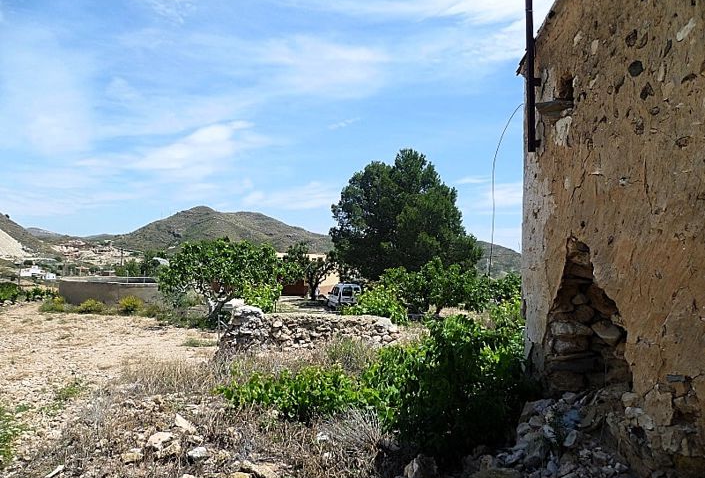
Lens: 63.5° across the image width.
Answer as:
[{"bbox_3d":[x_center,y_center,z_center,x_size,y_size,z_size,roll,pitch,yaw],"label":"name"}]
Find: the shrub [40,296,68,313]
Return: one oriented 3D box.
[{"bbox_3d":[-14.900,3.275,28.500,1.400,0.900,1.250,0,-3,0],"label":"shrub"}]

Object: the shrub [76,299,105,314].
[{"bbox_3d":[-13.100,3.400,28.500,1.400,0.750,1.200,0,-3,0],"label":"shrub"}]

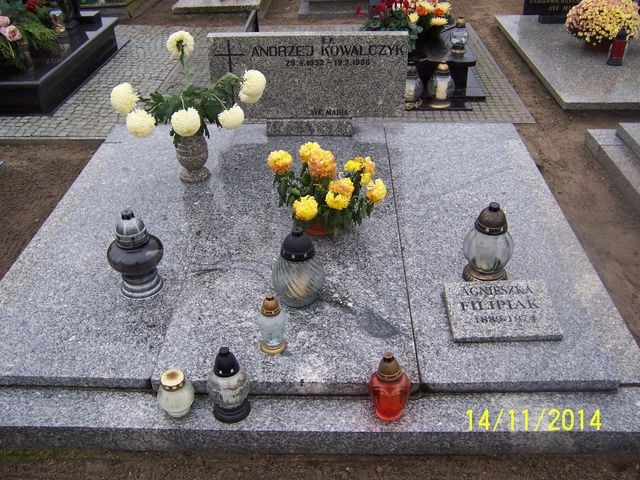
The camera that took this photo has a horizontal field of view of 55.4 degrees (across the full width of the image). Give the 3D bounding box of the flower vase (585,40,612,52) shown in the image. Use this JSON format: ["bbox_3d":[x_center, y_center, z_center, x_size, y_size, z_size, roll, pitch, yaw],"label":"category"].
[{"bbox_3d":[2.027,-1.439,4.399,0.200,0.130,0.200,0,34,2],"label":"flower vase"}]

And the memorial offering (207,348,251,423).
[{"bbox_3d":[-0.258,0.399,1.739,0.122,0.236,0.122,0,34,2],"label":"memorial offering"}]

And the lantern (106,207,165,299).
[{"bbox_3d":[-0.647,0.040,2.135,0.192,0.319,0.192,0,34,2],"label":"lantern"}]

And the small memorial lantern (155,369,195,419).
[{"bbox_3d":[-0.427,0.455,1.806,0.110,0.135,0.110,0,34,2],"label":"small memorial lantern"}]

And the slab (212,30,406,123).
[{"bbox_3d":[-0.055,-0.797,3.156,0.985,0.535,0.085,0,34,2],"label":"slab"}]

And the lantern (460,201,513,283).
[{"bbox_3d":[0.600,0.005,2.160,0.168,0.299,0.168,0,34,2],"label":"lantern"}]

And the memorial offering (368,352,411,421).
[{"bbox_3d":[0.198,0.406,1.728,0.118,0.223,0.118,0,34,2],"label":"memorial offering"}]

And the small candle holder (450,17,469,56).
[{"bbox_3d":[0.856,-1.247,3.743,0.104,0.220,0.104,0,34,2],"label":"small candle holder"}]

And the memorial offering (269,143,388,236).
[{"bbox_3d":[0.024,-0.183,2.409,0.450,0.330,0.400,0,34,2],"label":"memorial offering"}]

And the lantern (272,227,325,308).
[{"bbox_3d":[-0.069,0.084,2.057,0.180,0.285,0.180,0,34,2],"label":"lantern"}]

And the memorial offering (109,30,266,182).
[{"bbox_3d":[-0.595,-0.565,2.707,0.680,0.650,0.480,0,34,2],"label":"memorial offering"}]

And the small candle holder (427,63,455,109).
[{"bbox_3d":[0.745,-0.961,3.755,0.173,0.267,0.173,0,34,2],"label":"small candle holder"}]

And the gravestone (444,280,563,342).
[{"bbox_3d":[0.605,0.235,2.040,0.346,0.035,0.244,0,41,1],"label":"gravestone"}]

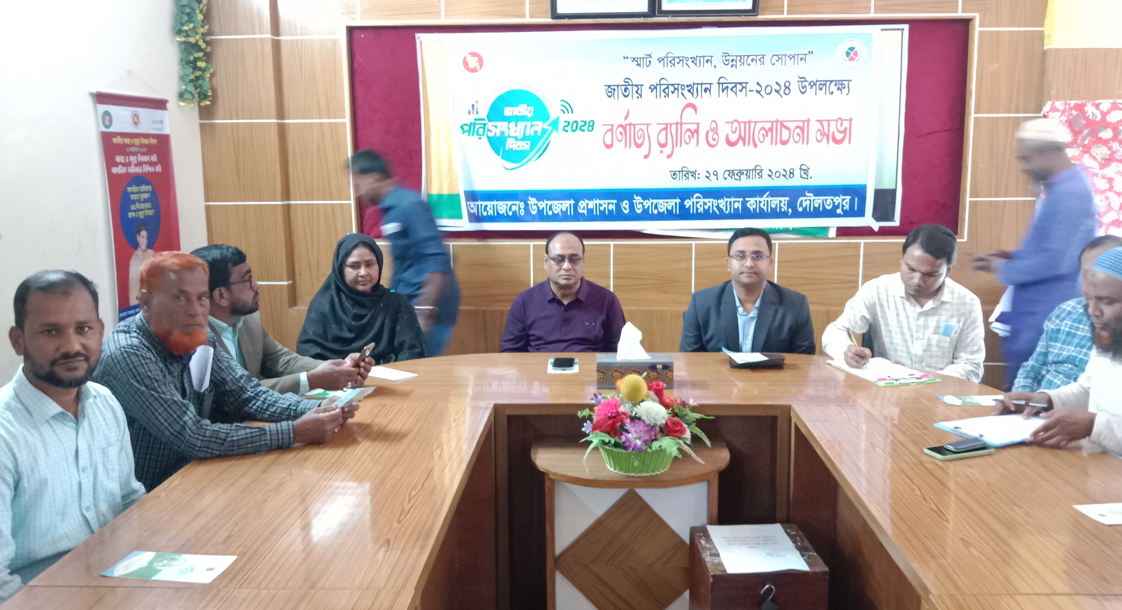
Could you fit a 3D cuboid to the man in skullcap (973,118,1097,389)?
[{"bbox_3d":[1.847,0.091,3.414,0.500,1.640,0.500,-1,10,-3],"label":"man in skullcap"}]

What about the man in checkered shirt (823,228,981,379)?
[{"bbox_3d":[1.175,0.359,2.986,0.560,1.270,0.680,4,11,22],"label":"man in checkered shirt"}]

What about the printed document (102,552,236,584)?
[{"bbox_3d":[-0.730,0.489,1.637,0.210,0.004,0.102,1,10,8],"label":"printed document"}]

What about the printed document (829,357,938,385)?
[{"bbox_3d":[1.085,0.217,2.956,0.222,0.022,0.315,-3,10,-14],"label":"printed document"}]

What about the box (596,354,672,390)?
[{"bbox_3d":[0.237,0.215,2.810,0.239,0.087,0.107,0,10,4],"label":"box"}]

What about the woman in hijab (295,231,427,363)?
[{"bbox_3d":[-0.708,0.361,3.181,0.500,1.220,0.660,-2,10,-11],"label":"woman in hijab"}]

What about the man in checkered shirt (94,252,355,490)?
[{"bbox_3d":[-0.853,0.483,2.356,0.720,1.270,0.530,2,10,14],"label":"man in checkered shirt"}]

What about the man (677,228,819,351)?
[{"bbox_3d":[0.733,0.322,3.377,0.527,1.221,0.700,0,10,3],"label":"man"}]

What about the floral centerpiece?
[{"bbox_3d":[0.243,0.334,2.560,0.385,0.273,0.300,0,10,3],"label":"floral centerpiece"}]

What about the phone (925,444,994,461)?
[{"bbox_3d":[1.003,0.366,2.210,0.161,0.012,0.074,-4,11,-20],"label":"phone"}]

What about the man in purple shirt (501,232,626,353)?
[{"bbox_3d":[0.005,0.320,3.476,0.510,1.201,0.700,0,10,3],"label":"man in purple shirt"}]

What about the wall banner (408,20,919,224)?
[{"bbox_3d":[0.473,-0.827,4.166,2.283,0.929,0.030,0,10,3],"label":"wall banner"}]

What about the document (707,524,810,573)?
[{"bbox_3d":[0.530,0.659,2.386,0.210,0.004,0.293,-1,10,-1],"label":"document"}]

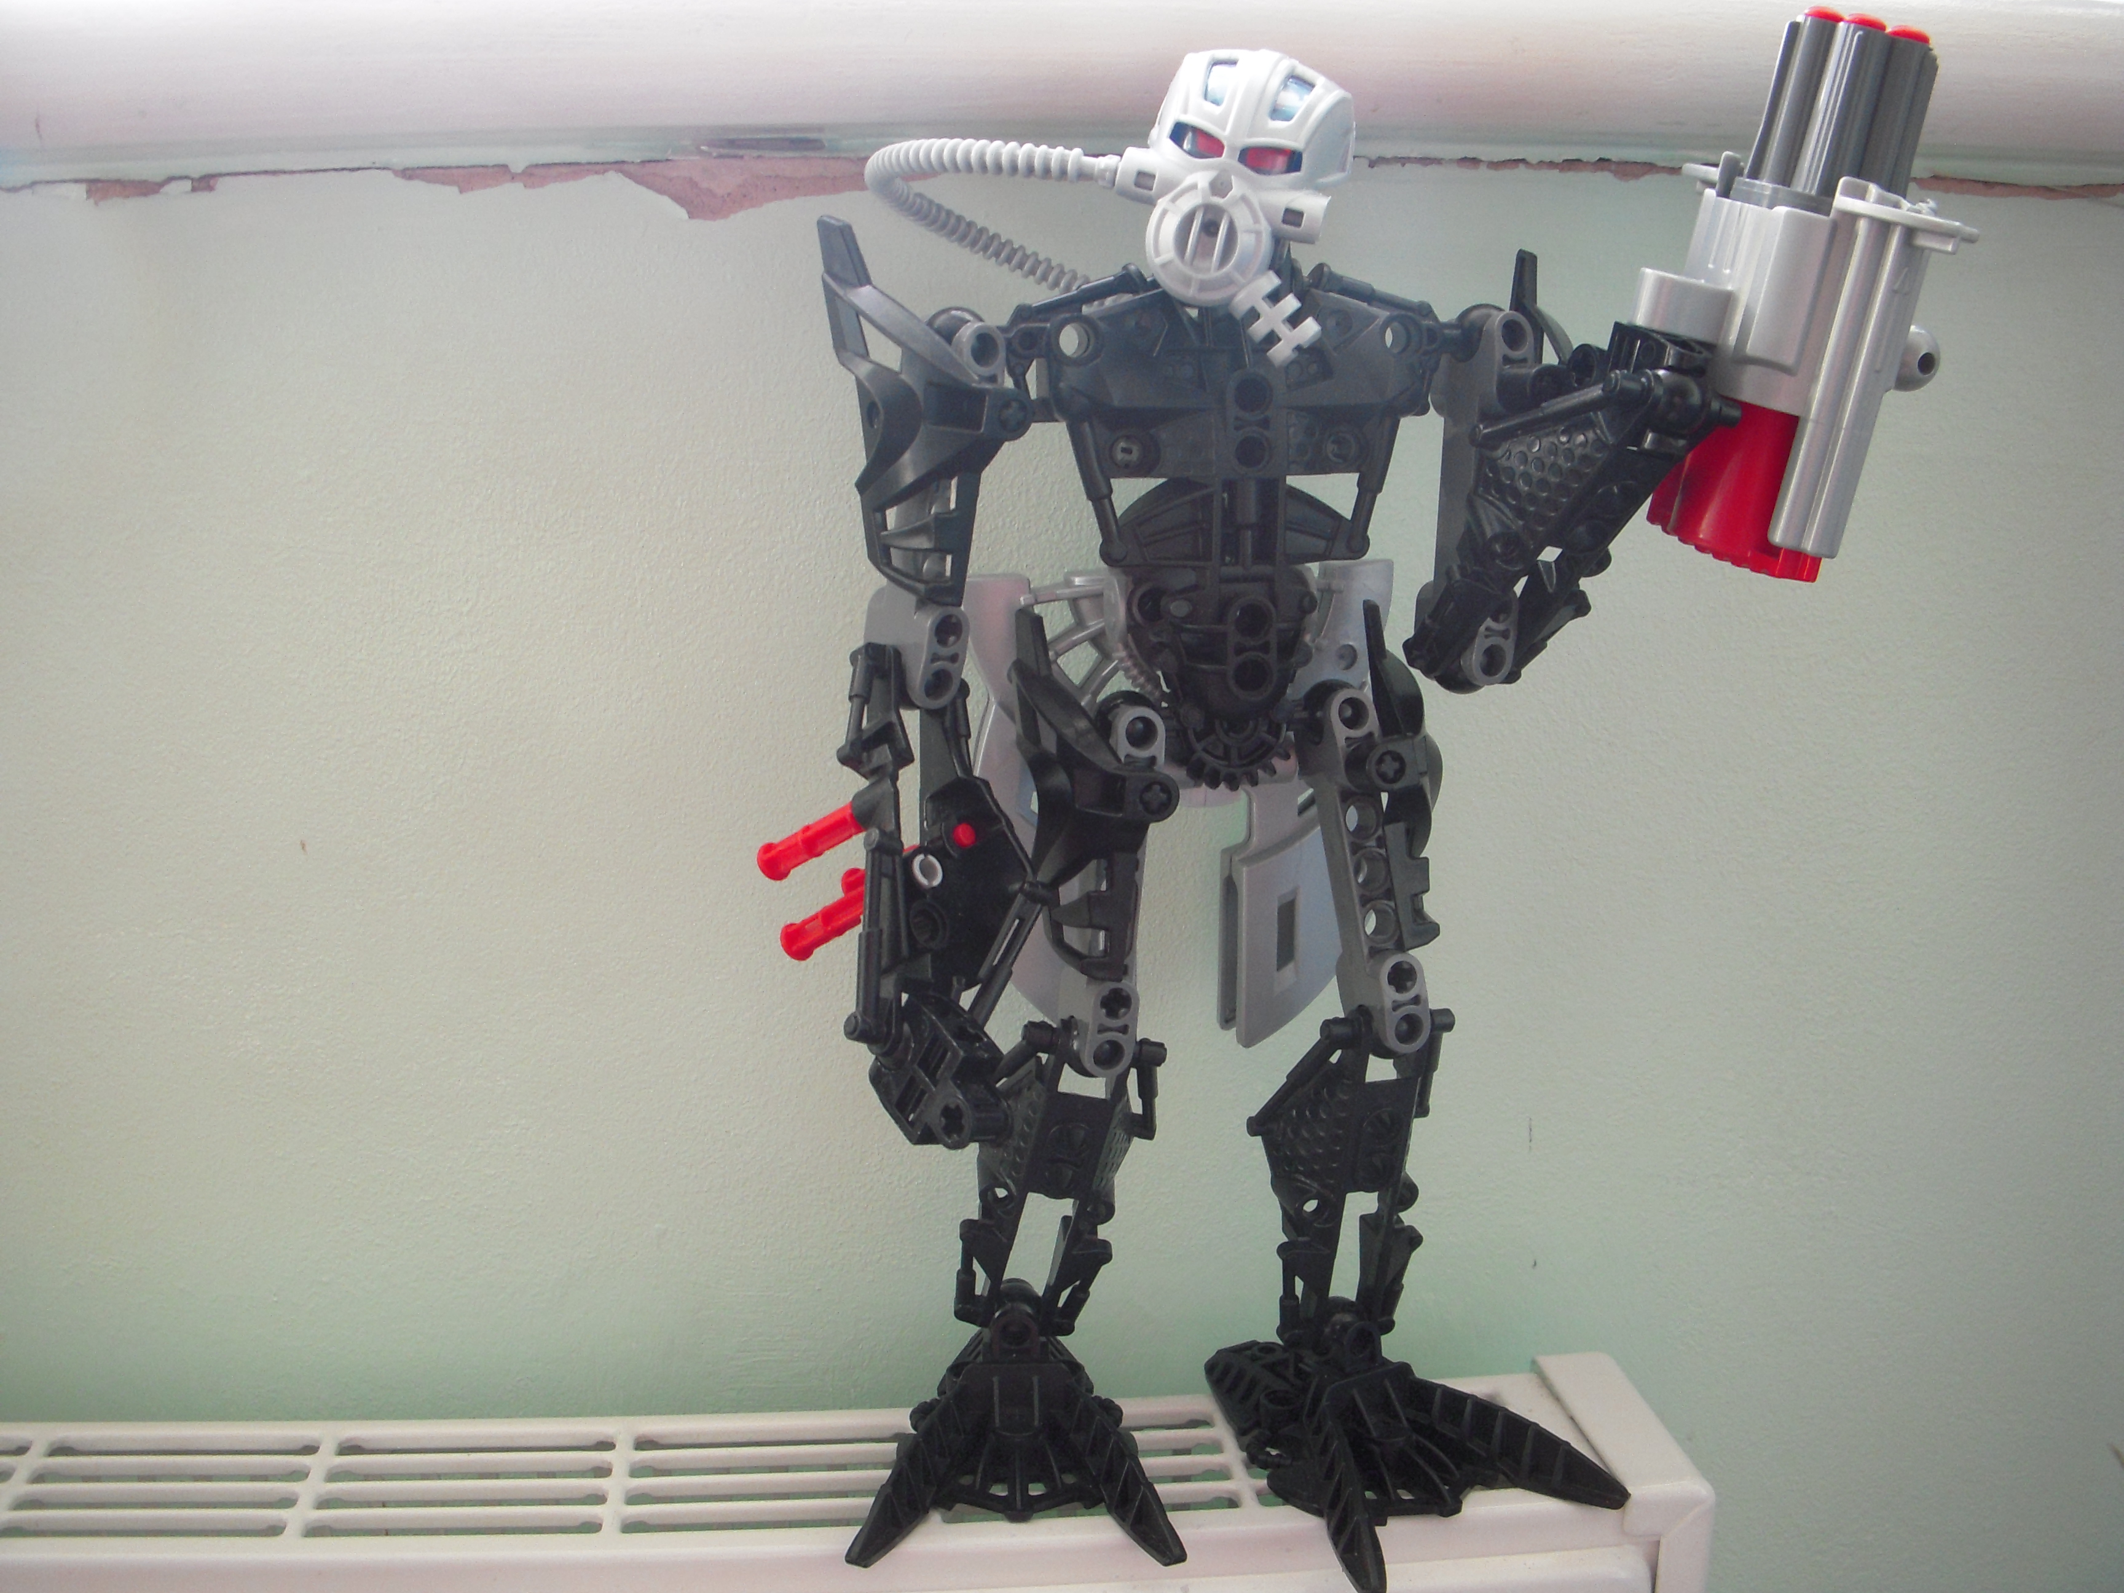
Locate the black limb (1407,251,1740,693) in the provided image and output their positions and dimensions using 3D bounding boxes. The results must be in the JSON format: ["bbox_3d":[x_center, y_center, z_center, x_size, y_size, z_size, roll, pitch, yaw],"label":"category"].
[{"bbox_3d":[0.071,-0.046,0.331,0.043,0.060,0.043,-1,13,-6],"label":"black limb"}]

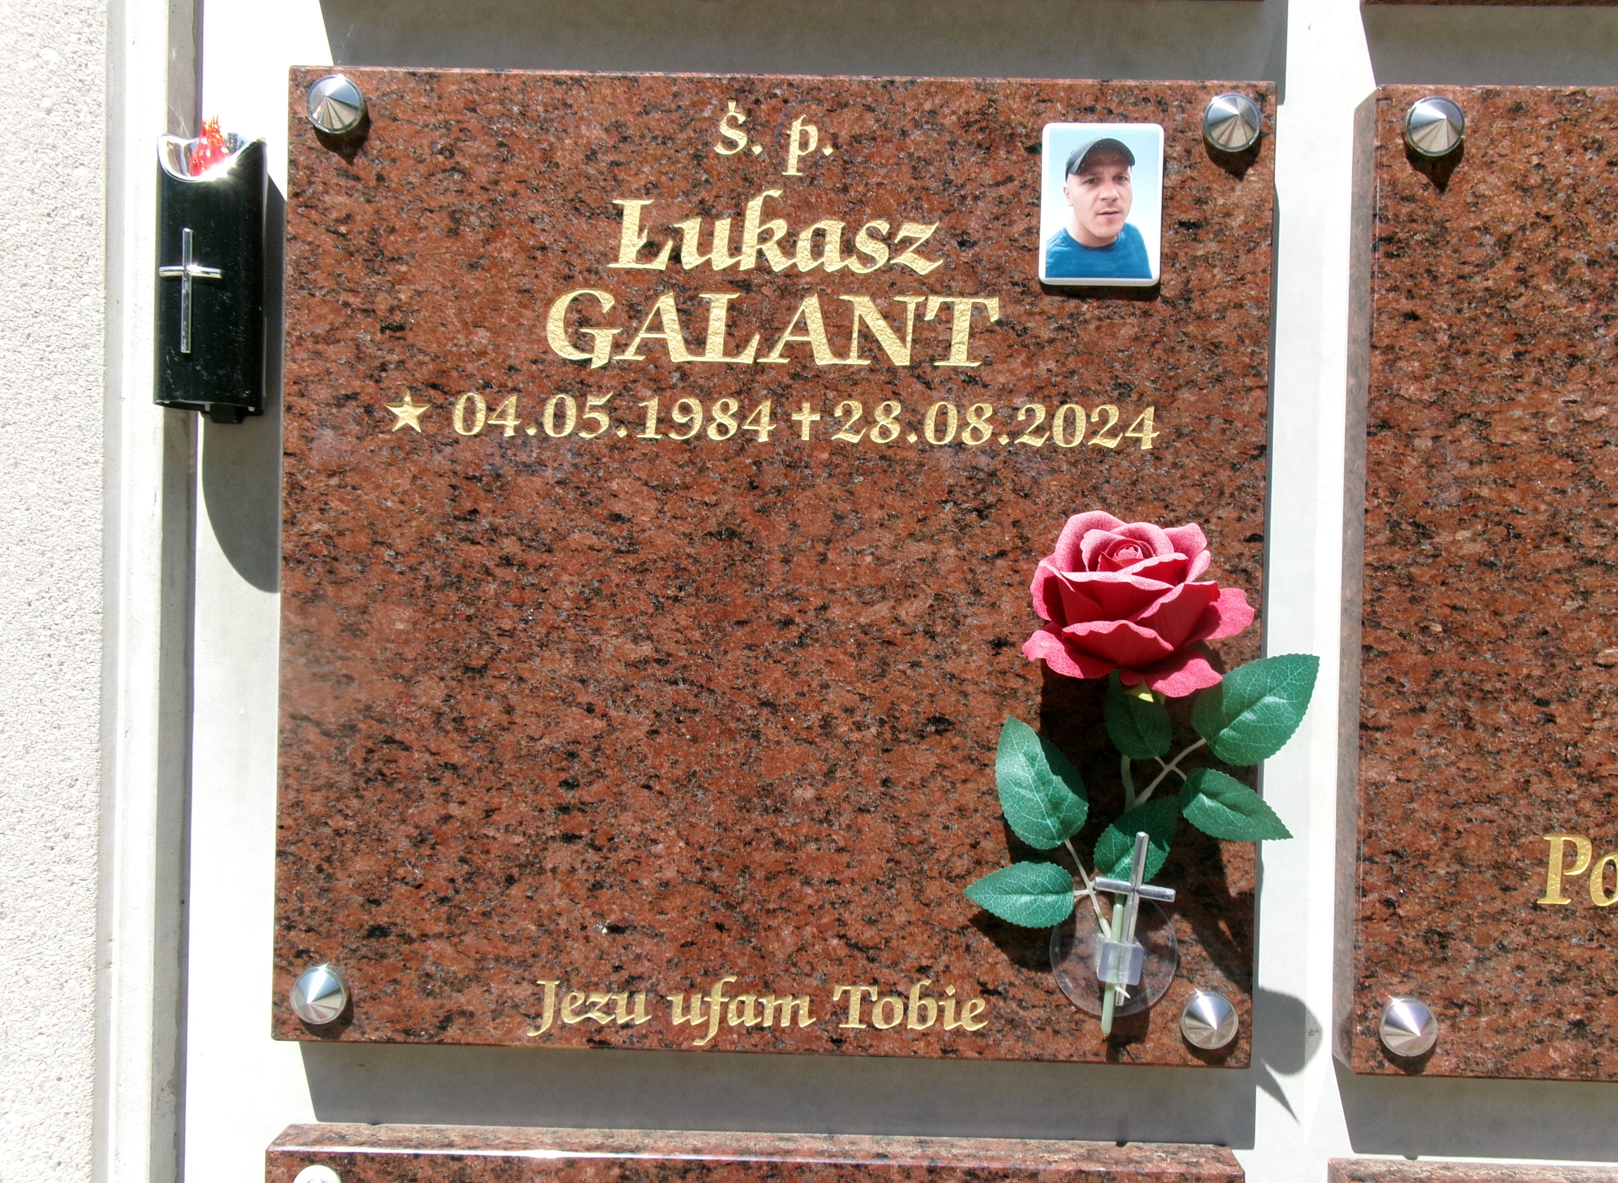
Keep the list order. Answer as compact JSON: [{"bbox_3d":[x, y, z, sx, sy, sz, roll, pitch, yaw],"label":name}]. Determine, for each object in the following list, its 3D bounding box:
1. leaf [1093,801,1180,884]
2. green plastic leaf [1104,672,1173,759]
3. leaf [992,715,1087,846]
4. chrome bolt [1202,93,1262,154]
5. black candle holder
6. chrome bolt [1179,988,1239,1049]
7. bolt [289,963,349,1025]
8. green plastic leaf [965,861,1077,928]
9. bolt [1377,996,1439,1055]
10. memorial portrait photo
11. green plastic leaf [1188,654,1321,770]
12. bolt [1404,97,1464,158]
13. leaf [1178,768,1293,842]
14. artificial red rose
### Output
[{"bbox_3d":[0.161,0.120,0.632,0.031,0.055,0.010,40,13,7],"label":"leaf"},{"bbox_3d":[0.150,0.052,0.609,0.029,0.054,0.010,-24,2,3],"label":"green plastic leaf"},{"bbox_3d":[0.114,0.094,0.642,0.038,0.070,0.012,-23,-1,1],"label":"leaf"},{"bbox_3d":[0.212,-0.235,0.651,0.029,0.029,0.017,1,0,1],"label":"chrome bolt"},{"bbox_3d":[-0.308,-0.162,0.673,0.050,0.149,0.060,1,0,1],"label":"black candle holder"},{"bbox_3d":[0.201,0.216,0.655,0.029,0.029,0.017,1,0,1],"label":"chrome bolt"},{"bbox_3d":[-0.250,0.205,0.662,0.029,0.029,0.017,1,0,1],"label":"bolt"},{"bbox_3d":[0.105,0.151,0.652,0.055,0.033,0.011,0,0,8],"label":"green plastic leaf"},{"bbox_3d":[0.301,0.219,0.653,0.029,0.029,0.019,1,0,1],"label":"bolt"},{"bbox_3d":[0.147,-0.195,0.659,0.060,0.080,0.005,1,0,1],"label":"memorial portrait photo"},{"bbox_3d":[0.200,0.049,0.582,0.013,0.040,0.070,0,-37,-40],"label":"green plastic leaf"},{"bbox_3d":[0.312,-0.232,0.650,0.029,0.029,0.017,1,0,1],"label":"bolt"},{"bbox_3d":[0.196,0.102,0.600,0.056,0.028,0.011,30,21,36],"label":"leaf"},{"bbox_3d":[0.151,0.007,0.601,0.108,0.073,0.088,1,23,1],"label":"artificial red rose"}]

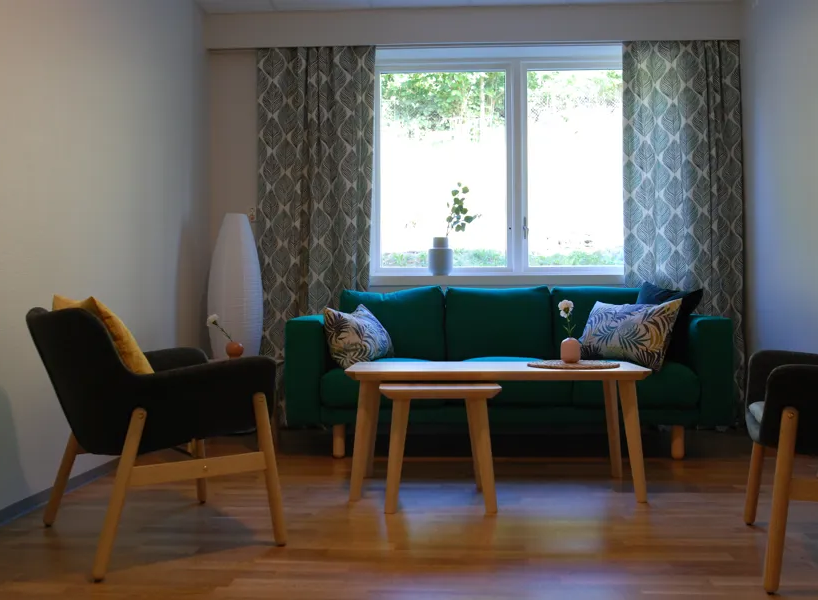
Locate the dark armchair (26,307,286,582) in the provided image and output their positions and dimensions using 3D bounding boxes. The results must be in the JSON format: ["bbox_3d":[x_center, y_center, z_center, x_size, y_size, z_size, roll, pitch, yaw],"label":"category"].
[{"bbox_3d":[-0.865,0.398,2.439,0.670,0.750,0.710,0,-1,-36],"label":"dark armchair"}]

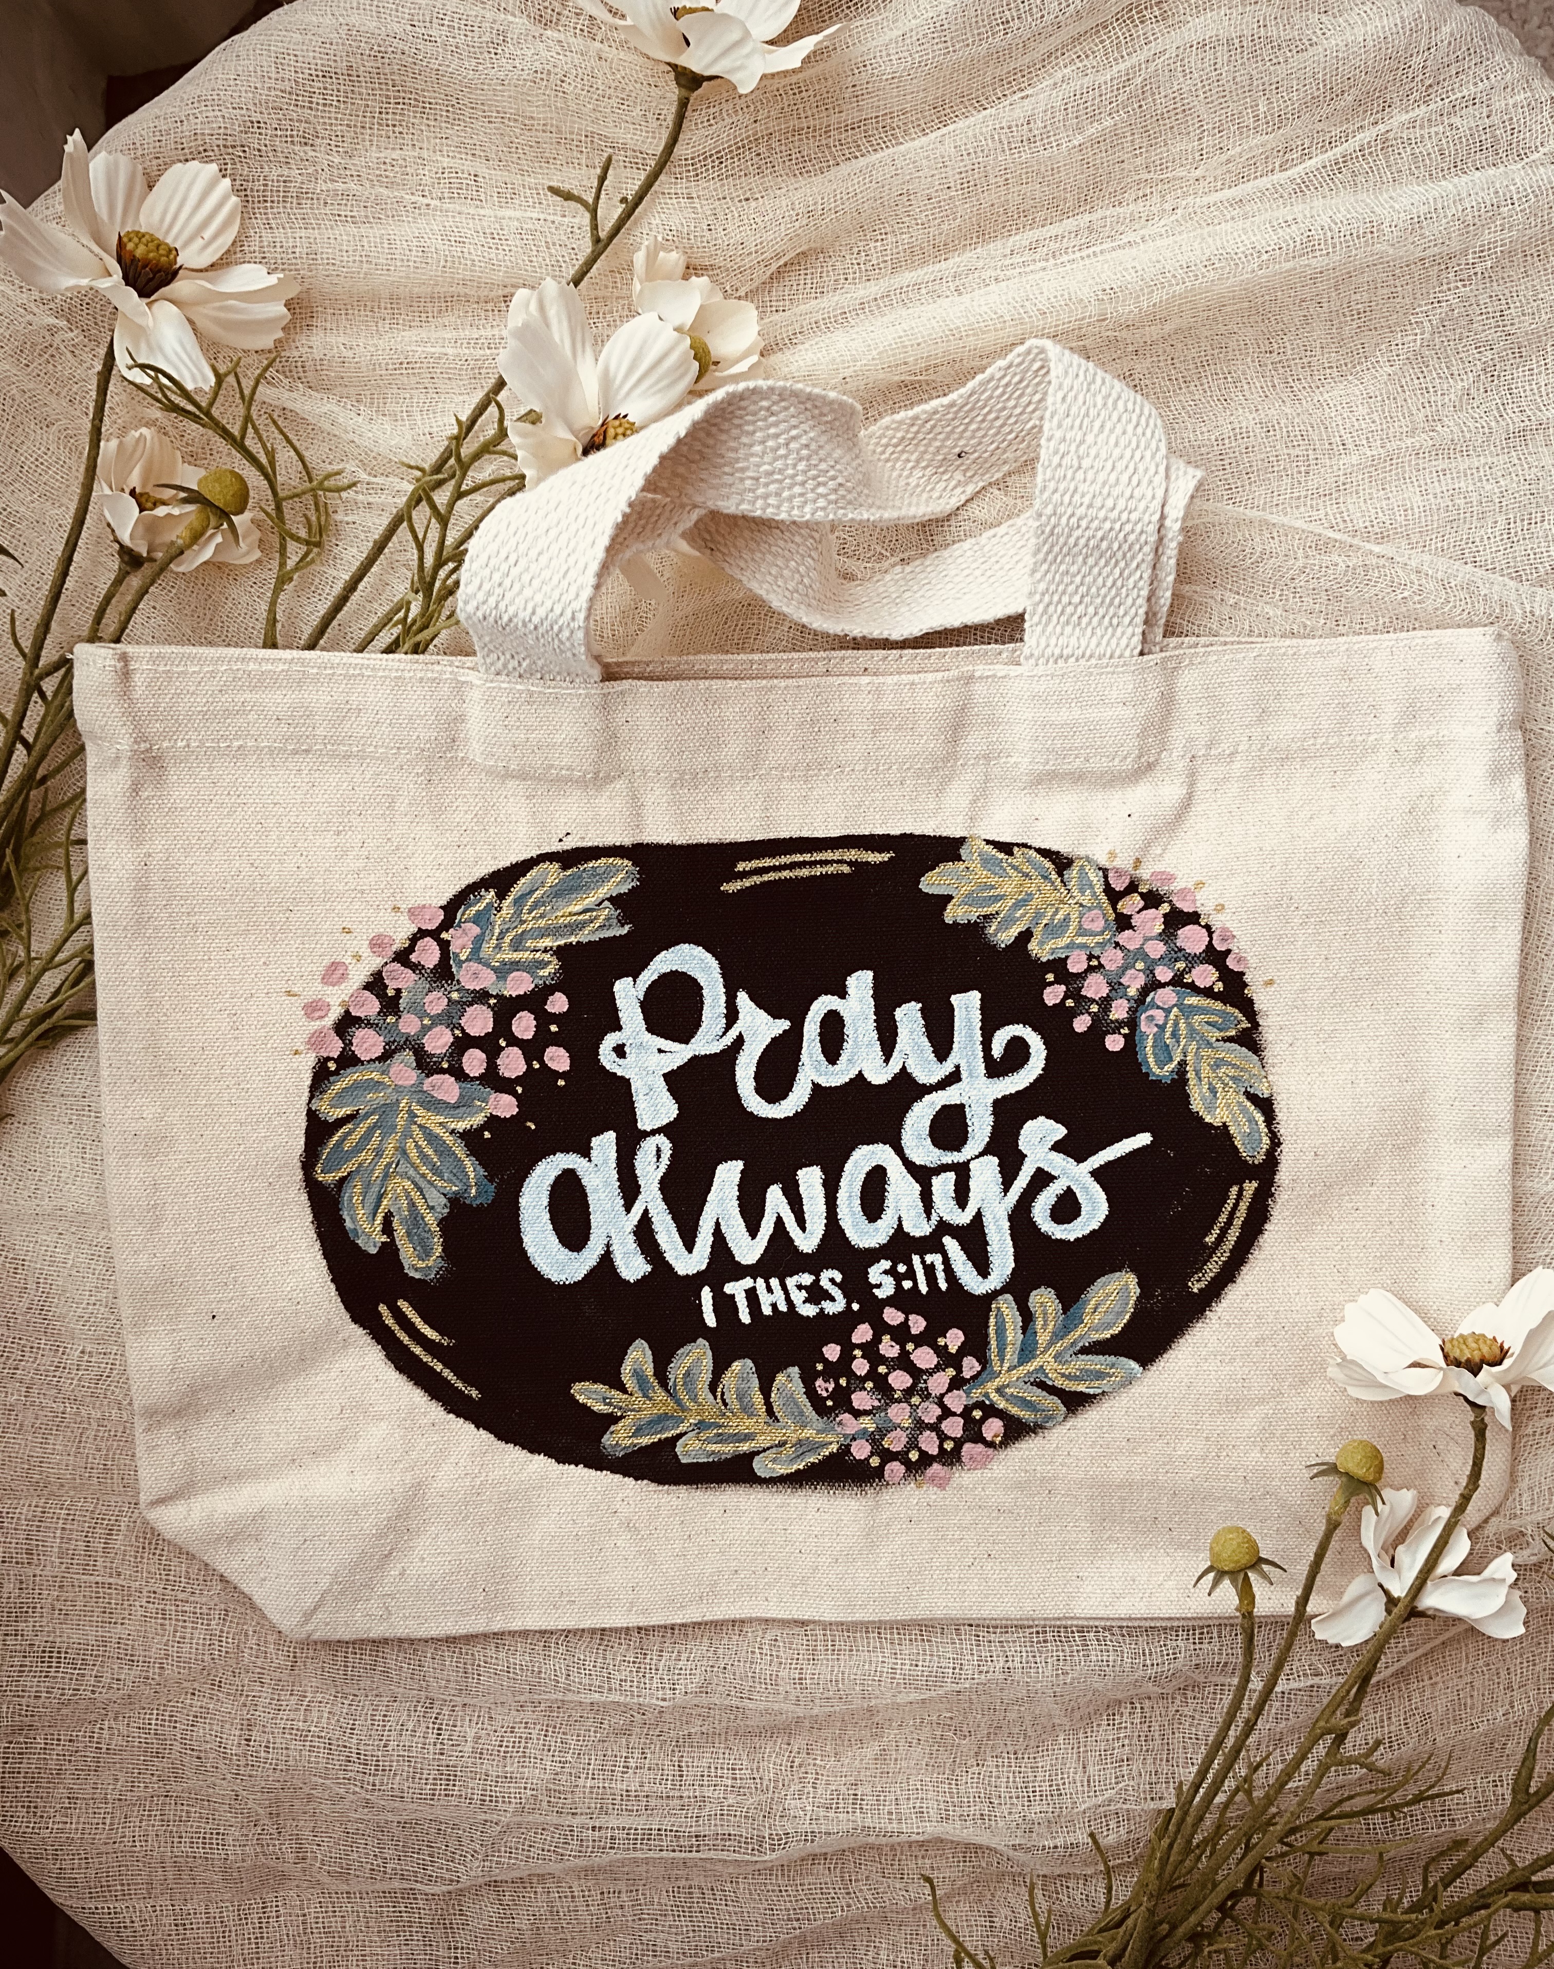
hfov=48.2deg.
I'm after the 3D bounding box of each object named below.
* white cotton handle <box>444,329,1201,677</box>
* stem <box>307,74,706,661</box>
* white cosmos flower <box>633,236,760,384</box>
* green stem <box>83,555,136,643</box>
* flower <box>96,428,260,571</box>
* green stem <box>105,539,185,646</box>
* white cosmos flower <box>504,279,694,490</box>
[{"bbox_3d":[0.011,-0.101,0.369,0.158,0.047,0.073,0,90,0],"label":"white cotton handle"},{"bbox_3d":[-0.061,-0.136,0.380,0.021,0.015,0.148,34,92,0],"label":"stem"},{"bbox_3d":[-0.017,-0.145,0.378,0.035,0.022,0.035,21,56,-15],"label":"white cosmos flower"},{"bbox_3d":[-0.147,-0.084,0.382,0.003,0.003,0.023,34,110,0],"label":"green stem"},{"bbox_3d":[-0.129,-0.104,0.374,0.036,0.033,0.023,25,132,0],"label":"flower"},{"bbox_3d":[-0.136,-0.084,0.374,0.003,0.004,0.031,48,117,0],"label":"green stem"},{"bbox_3d":[-0.036,-0.122,0.365,0.052,0.031,0.052,21,56,-21],"label":"white cosmos flower"}]

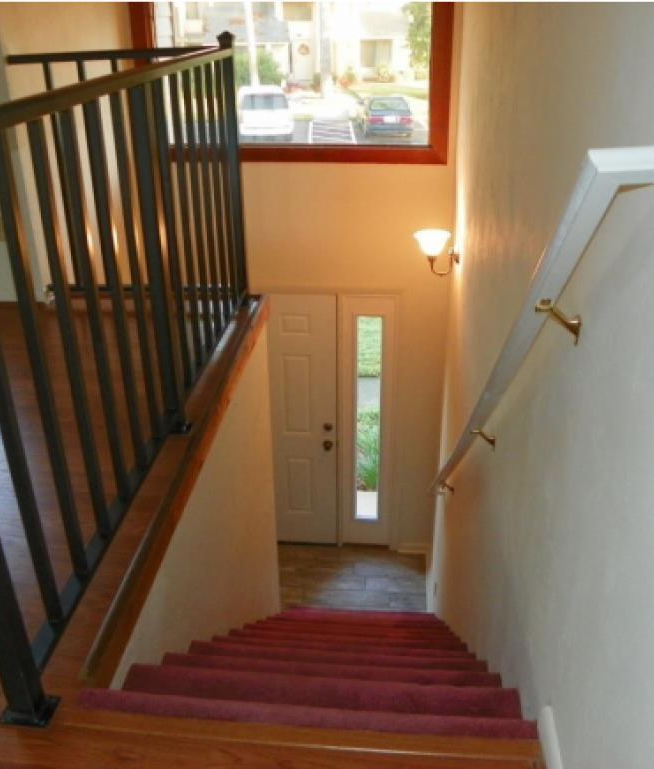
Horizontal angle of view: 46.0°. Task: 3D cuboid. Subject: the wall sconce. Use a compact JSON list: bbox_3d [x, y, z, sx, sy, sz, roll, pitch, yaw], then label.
[{"bbox_3d":[0.630,-0.768,4.454,0.250,0.244,0.190,2,27,5],"label":"wall sconce"}]

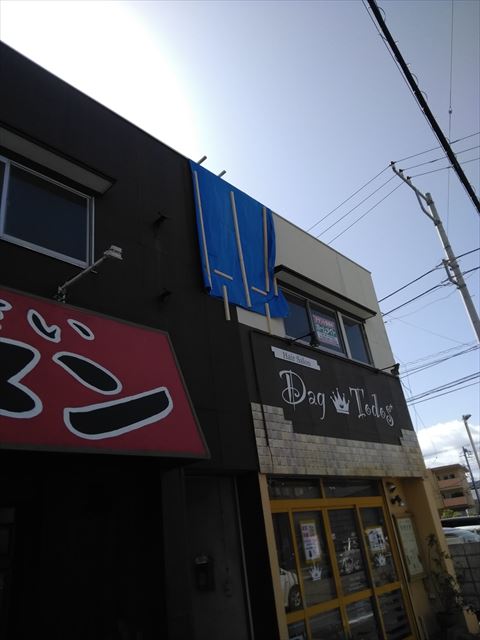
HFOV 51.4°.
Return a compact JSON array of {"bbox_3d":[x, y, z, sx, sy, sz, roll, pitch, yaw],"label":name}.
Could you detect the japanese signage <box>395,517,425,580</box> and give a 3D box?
[{"bbox_3d":[2.830,3.725,8.240,0.040,0.898,0.563,-27,-31,35],"label":"japanese signage"}]

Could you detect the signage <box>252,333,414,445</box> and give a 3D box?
[{"bbox_3d":[1.669,1.161,7.749,0.100,1.362,4.521,-27,-31,35],"label":"signage"}]

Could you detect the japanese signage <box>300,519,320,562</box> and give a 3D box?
[{"bbox_3d":[0.928,2.843,6.420,0.020,0.449,0.327,-27,-31,35],"label":"japanese signage"}]

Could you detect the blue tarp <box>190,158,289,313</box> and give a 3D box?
[{"bbox_3d":[0.073,-1.079,7.173,0.180,2.164,1.831,-27,-31,35],"label":"blue tarp"}]

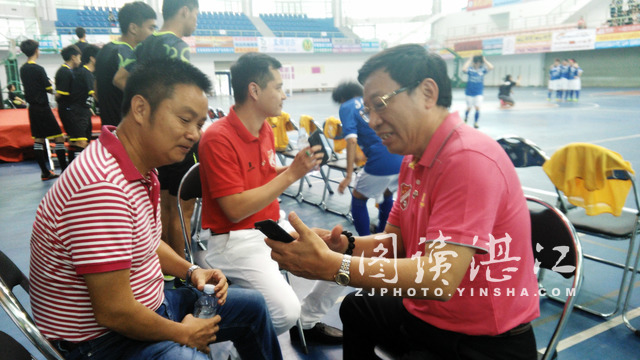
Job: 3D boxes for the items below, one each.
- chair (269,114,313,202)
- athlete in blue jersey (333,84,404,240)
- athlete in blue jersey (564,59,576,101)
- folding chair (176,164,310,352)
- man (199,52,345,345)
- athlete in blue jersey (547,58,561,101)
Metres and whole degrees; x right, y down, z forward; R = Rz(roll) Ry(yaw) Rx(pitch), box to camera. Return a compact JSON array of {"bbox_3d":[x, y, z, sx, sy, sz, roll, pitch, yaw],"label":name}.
[{"bbox_3d":[-0.171,-0.257,4.730,0.460,0.845,0.430,-10,15,-34],"label":"chair"},{"bbox_3d":[0.326,-0.062,3.081,0.480,1.150,0.620,-12,16,-39],"label":"athlete in blue jersey"},{"bbox_3d":[10.244,-4.085,18.700,0.500,1.700,0.320,6,15,31],"label":"athlete in blue jersey"},{"bbox_3d":[-0.333,0.357,2.008,0.430,0.845,0.460,-12,16,-39],"label":"folding chair"},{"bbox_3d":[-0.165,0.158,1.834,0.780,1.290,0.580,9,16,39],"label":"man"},{"bbox_3d":[9.631,-4.129,18.900,0.500,1.700,0.320,6,15,31],"label":"athlete in blue jersey"}]

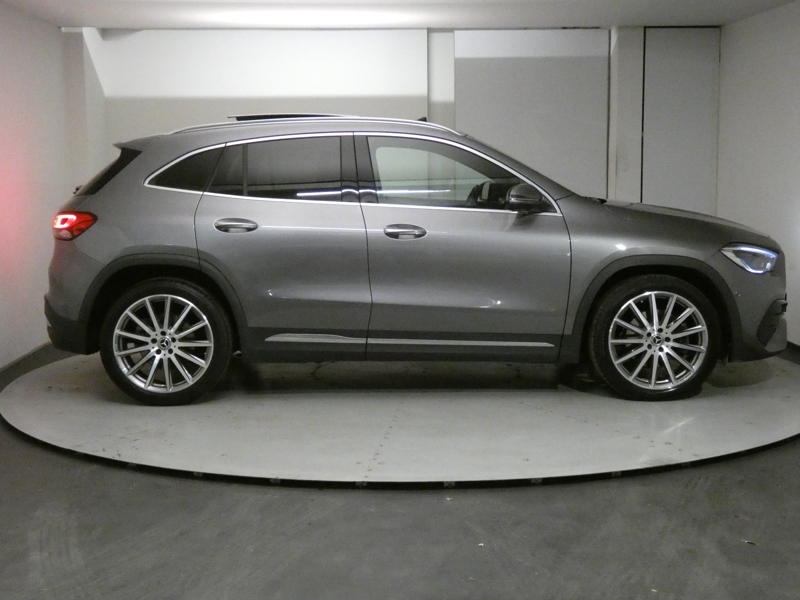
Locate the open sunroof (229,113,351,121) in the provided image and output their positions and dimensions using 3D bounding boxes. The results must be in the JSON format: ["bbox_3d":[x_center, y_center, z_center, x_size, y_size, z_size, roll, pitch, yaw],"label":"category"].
[{"bbox_3d":[-0.677,-1.119,6.898,0.750,0.060,0.900,0,7,0],"label":"open sunroof"}]

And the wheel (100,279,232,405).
[{"bbox_3d":[-1.304,0.222,6.230,0.715,0.710,0.240,0,7,0],"label":"wheel"}]

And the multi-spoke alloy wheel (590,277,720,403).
[{"bbox_3d":[1.425,0.203,6.245,0.715,0.710,0.240,0,7,0],"label":"multi-spoke alloy wheel"}]

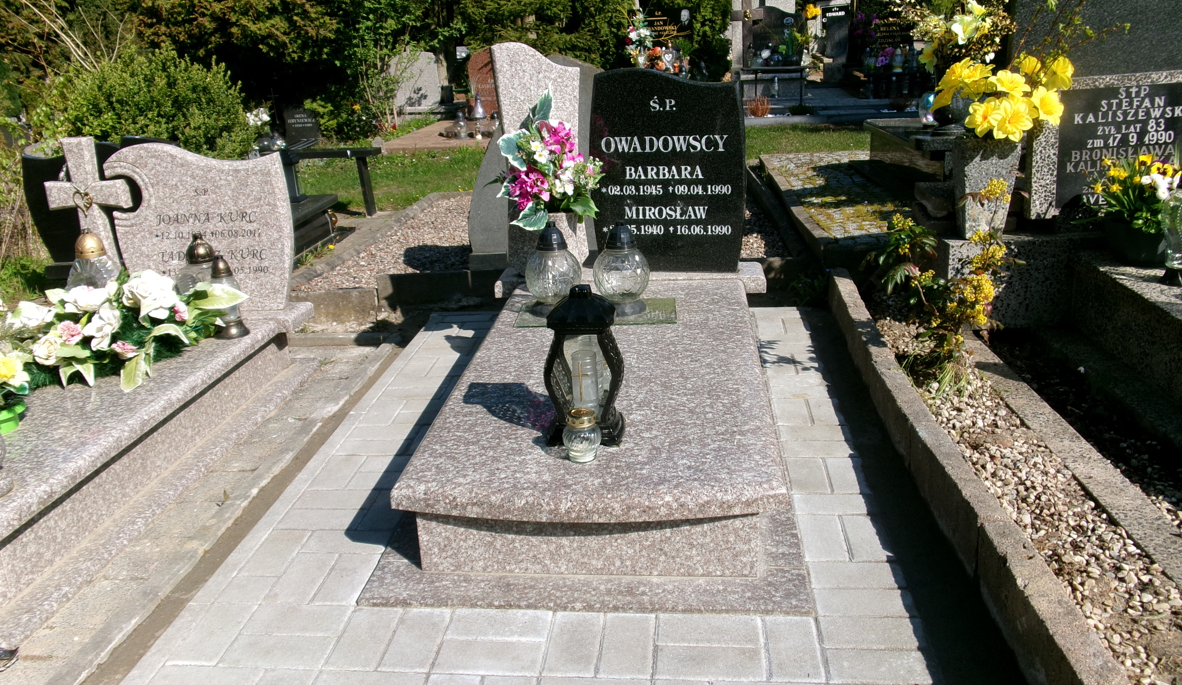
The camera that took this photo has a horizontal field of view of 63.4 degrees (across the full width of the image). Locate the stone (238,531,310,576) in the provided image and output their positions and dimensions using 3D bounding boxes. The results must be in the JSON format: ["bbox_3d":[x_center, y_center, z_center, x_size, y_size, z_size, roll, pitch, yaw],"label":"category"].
[{"bbox_3d":[-0.727,0.514,2.213,0.100,0.060,0.200,-1,19,6],"label":"stone"}]

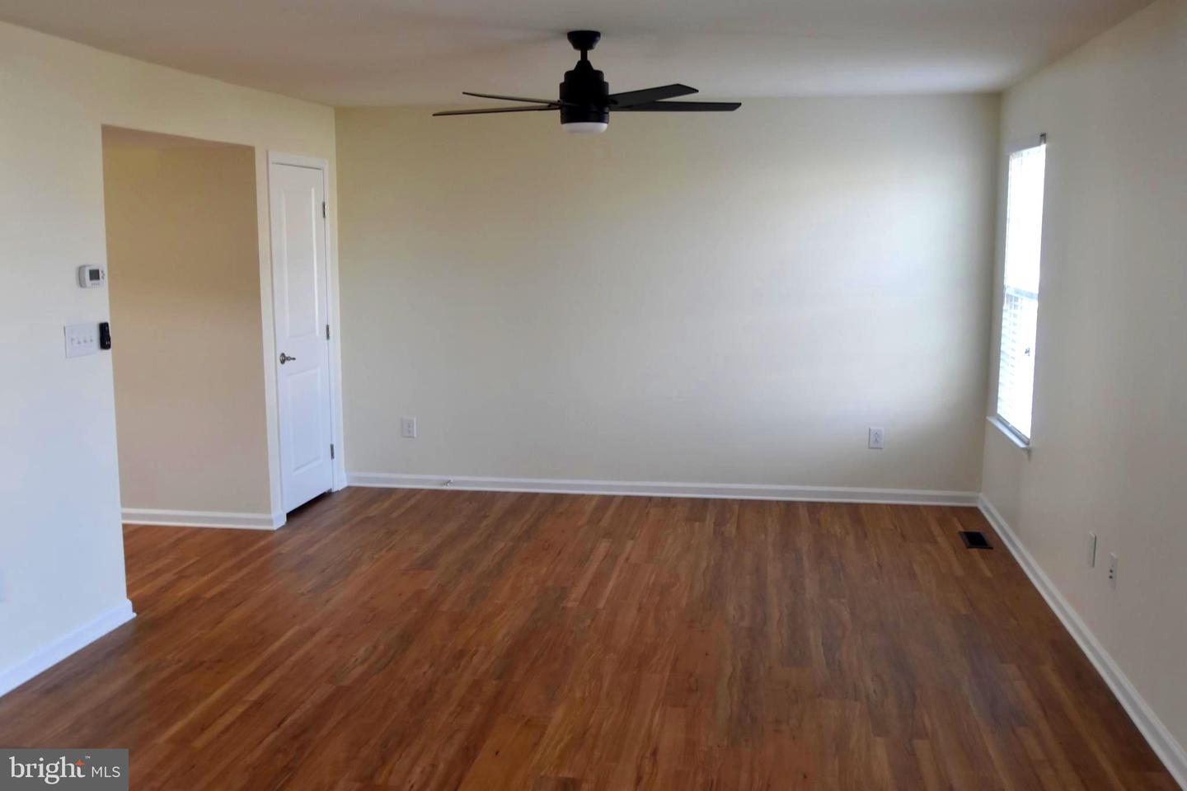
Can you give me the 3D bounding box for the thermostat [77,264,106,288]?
[{"bbox_3d":[-2.043,-0.484,4.830,0.031,0.088,0.122,1,8,9],"label":"thermostat"}]

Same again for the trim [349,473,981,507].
[{"bbox_3d":[0.363,0.595,7.518,4.000,0.085,0.020,1,8,9],"label":"trim"}]

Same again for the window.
[{"bbox_3d":[2.234,-0.563,6.146,0.090,1.490,0.940,1,8,9],"label":"window"}]

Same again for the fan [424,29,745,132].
[{"bbox_3d":[-0.037,-1.229,4.663,1.300,0.380,1.270,1,8,9],"label":"fan"}]

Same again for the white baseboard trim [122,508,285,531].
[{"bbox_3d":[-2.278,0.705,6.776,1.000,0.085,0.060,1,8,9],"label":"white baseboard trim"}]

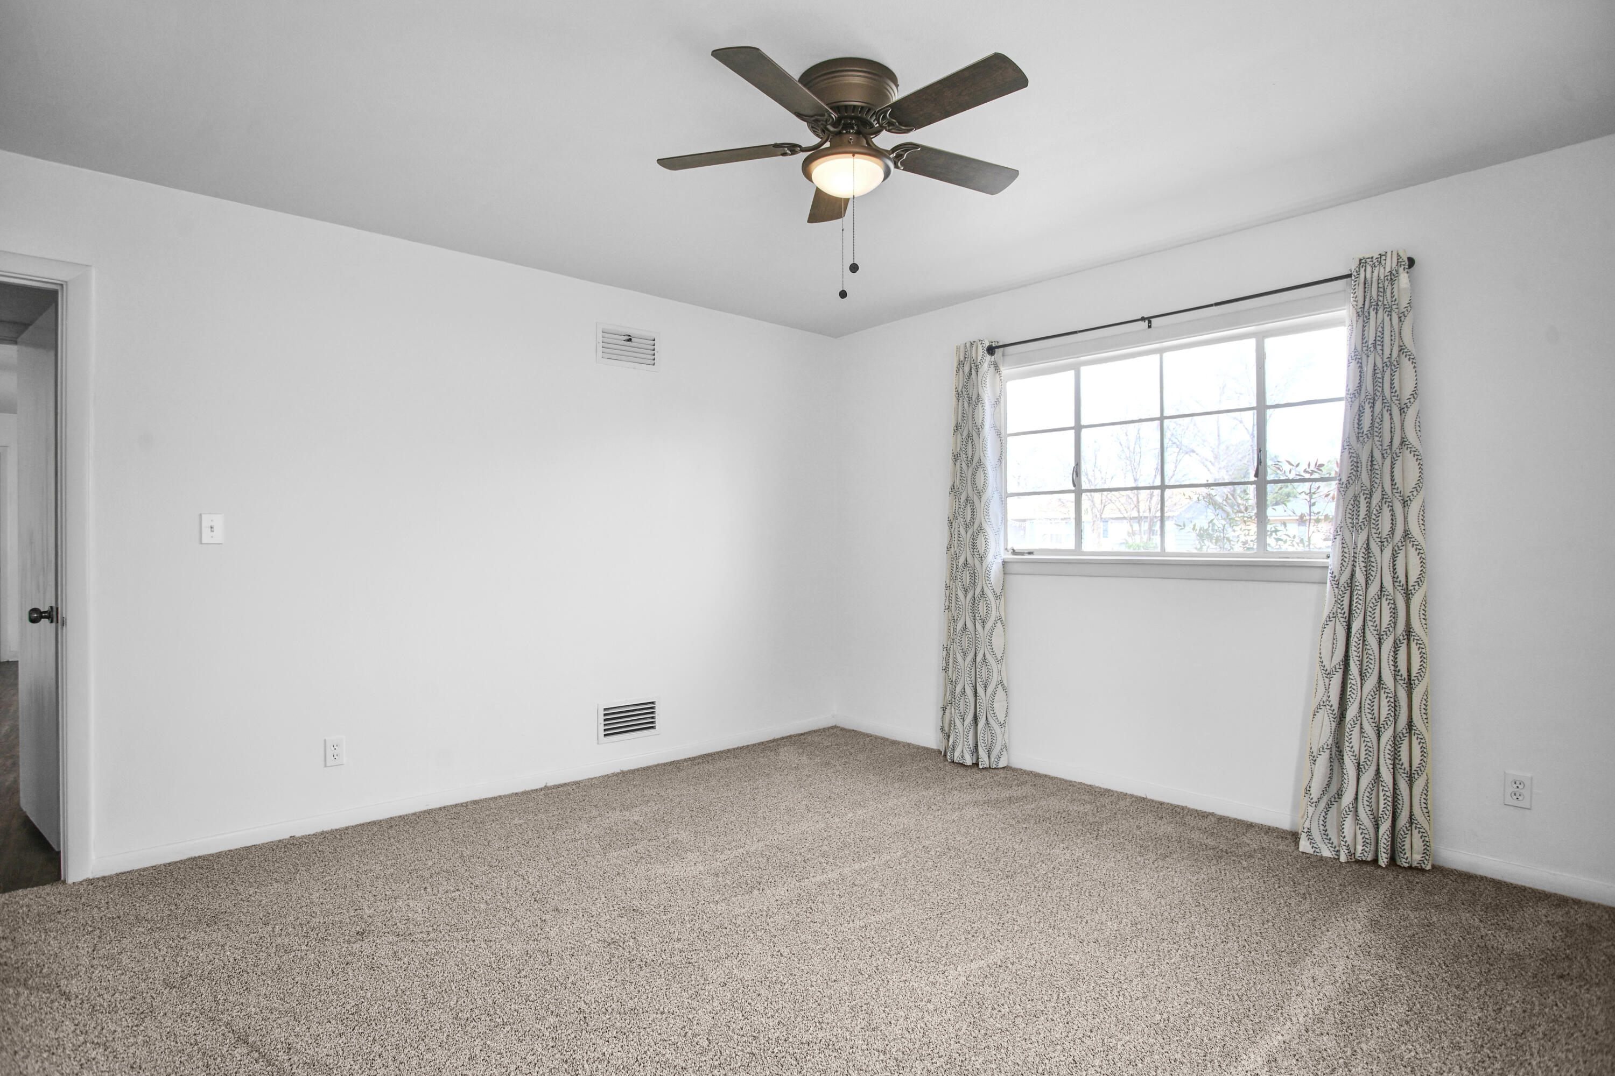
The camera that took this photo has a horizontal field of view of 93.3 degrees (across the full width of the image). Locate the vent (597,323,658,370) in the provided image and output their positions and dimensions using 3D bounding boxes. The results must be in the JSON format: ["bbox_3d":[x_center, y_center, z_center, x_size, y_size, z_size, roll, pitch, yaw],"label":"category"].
[{"bbox_3d":[-0.905,-0.971,3.881,0.344,0.203,0.020,0,0,-39],"label":"vent"}]

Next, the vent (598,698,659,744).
[{"bbox_3d":[-0.899,0.927,3.875,0.340,0.199,0.020,0,0,-39],"label":"vent"}]

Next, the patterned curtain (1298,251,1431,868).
[{"bbox_3d":[2.024,0.076,2.783,0.150,2.190,0.370,0,0,-45],"label":"patterned curtain"}]

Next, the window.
[{"bbox_3d":[1.565,-0.381,3.394,0.080,0.950,1.580,0,0,-45],"label":"window"}]

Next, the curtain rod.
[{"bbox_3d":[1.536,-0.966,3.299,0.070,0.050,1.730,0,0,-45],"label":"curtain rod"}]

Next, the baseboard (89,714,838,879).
[{"bbox_3d":[-1.139,1.137,3.682,3.385,0.078,0.017,0,0,-39],"label":"baseboard"}]

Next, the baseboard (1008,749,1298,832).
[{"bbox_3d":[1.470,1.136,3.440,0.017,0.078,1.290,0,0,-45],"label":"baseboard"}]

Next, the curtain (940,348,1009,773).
[{"bbox_3d":[0.862,0.083,3.976,0.130,2.190,0.340,0,0,-45],"label":"curtain"}]

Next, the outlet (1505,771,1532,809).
[{"bbox_3d":[2.371,0.845,2.542,0.013,0.115,0.069,0,0,-45],"label":"outlet"}]

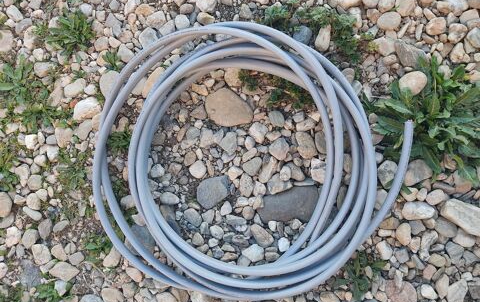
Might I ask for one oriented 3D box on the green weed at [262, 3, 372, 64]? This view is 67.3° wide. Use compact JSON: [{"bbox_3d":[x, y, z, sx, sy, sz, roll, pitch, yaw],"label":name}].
[{"bbox_3d":[0.244,-0.380,1.164,0.375,0.060,0.216,0,76,0],"label":"green weed"}]

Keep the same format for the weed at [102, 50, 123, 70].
[{"bbox_3d":[-0.408,-0.290,1.154,0.057,0.035,0.074,0,76,0],"label":"weed"}]

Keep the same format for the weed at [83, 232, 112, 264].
[{"bbox_3d":[-0.400,0.271,1.014,0.076,0.035,0.096,0,76,0],"label":"weed"}]

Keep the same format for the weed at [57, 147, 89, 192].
[{"bbox_3d":[-0.492,0.054,1.068,0.086,0.035,0.143,0,76,0],"label":"weed"}]

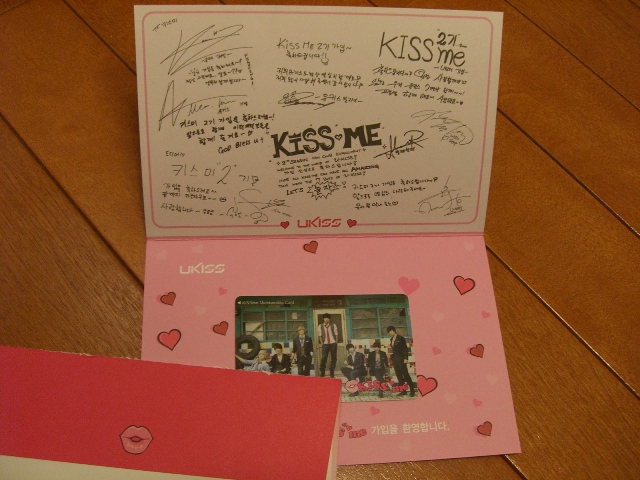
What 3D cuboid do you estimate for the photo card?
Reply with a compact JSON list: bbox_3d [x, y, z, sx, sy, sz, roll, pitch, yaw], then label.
[{"bbox_3d":[0.003,0.052,0.339,0.086,0.001,0.054,0,66,-7],"label":"photo card"}]

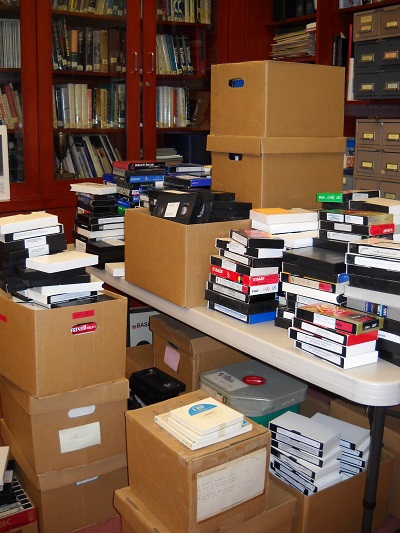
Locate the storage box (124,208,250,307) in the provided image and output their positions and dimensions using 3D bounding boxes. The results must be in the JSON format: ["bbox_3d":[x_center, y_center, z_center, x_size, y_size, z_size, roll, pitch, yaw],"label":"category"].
[{"bbox_3d":[-0.025,-0.053,2.051,0.317,0.260,0.396,-8,16,-35],"label":"storage box"}]

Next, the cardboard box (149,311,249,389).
[{"bbox_3d":[0.058,0.348,2.400,0.415,0.268,0.329,-7,15,-32],"label":"cardboard box"}]

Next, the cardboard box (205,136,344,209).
[{"bbox_3d":[0.292,-0.366,2.273,0.413,0.265,0.330,-7,15,-32],"label":"cardboard box"}]

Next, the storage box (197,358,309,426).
[{"bbox_3d":[0.197,0.589,2.200,0.271,0.330,0.294,-9,16,-36],"label":"storage box"}]

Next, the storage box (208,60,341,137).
[{"bbox_3d":[0.300,-0.635,2.263,0.407,0.259,0.312,-9,16,-36],"label":"storage box"}]

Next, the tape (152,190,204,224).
[{"bbox_3d":[-0.081,-0.196,1.964,0.187,0.103,0.025,13,-2,42],"label":"tape"}]

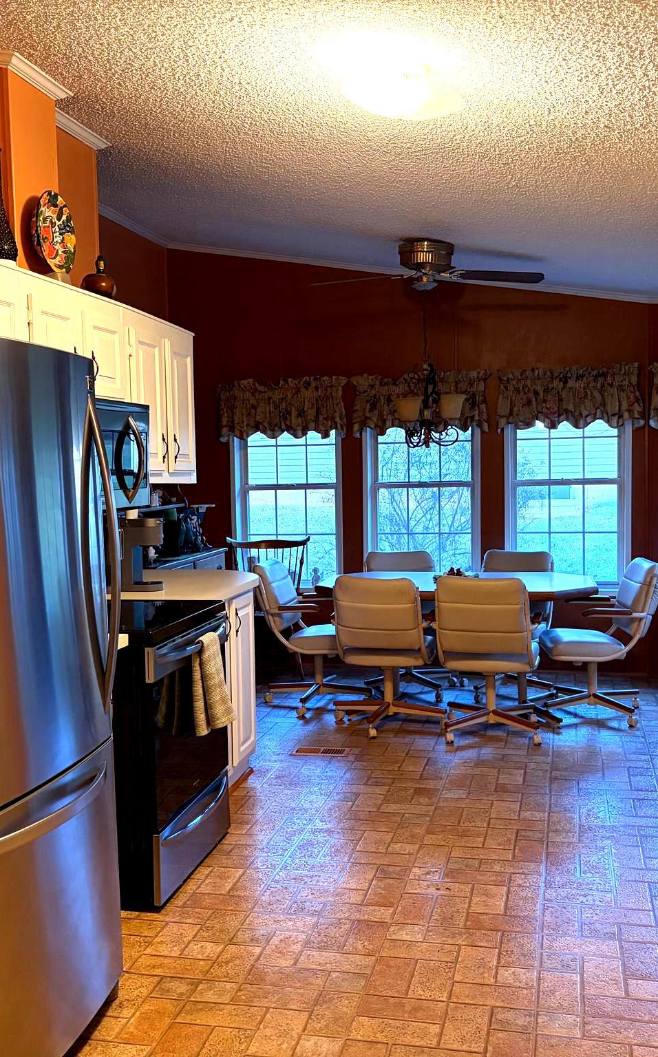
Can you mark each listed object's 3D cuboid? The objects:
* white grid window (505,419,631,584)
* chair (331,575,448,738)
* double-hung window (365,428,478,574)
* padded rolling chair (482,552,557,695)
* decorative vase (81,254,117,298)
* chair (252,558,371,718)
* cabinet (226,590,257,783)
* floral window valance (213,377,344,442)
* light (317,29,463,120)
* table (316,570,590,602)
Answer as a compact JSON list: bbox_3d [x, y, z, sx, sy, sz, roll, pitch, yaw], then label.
[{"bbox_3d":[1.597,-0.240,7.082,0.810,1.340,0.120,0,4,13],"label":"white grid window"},{"bbox_3d":[0.324,0.670,5.786,0.600,0.860,0.650,0,4,13],"label":"chair"},{"bbox_3d":[0.642,-0.260,7.287,0.790,1.320,0.130,0,4,13],"label":"double-hung window"},{"bbox_3d":[1.145,0.598,6.581,0.600,0.870,0.650,0,4,13],"label":"padded rolling chair"},{"bbox_3d":[-0.877,-0.947,4.052,0.135,0.190,0.135,0,4,13],"label":"decorative vase"},{"bbox_3d":[-0.103,0.622,6.264,0.640,0.872,0.570,0,4,10],"label":"chair"},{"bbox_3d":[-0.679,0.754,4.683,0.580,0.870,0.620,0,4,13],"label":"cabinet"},{"bbox_3d":[-0.333,-0.846,7.377,0.940,0.450,0.120,0,4,13],"label":"floral window valance"},{"bbox_3d":[0.211,-1.330,3.225,0.410,0.110,0.410,0,4,13],"label":"light"},{"bbox_3d":[0.762,0.691,6.222,1.600,0.750,1.040,0,4,13],"label":"table"}]

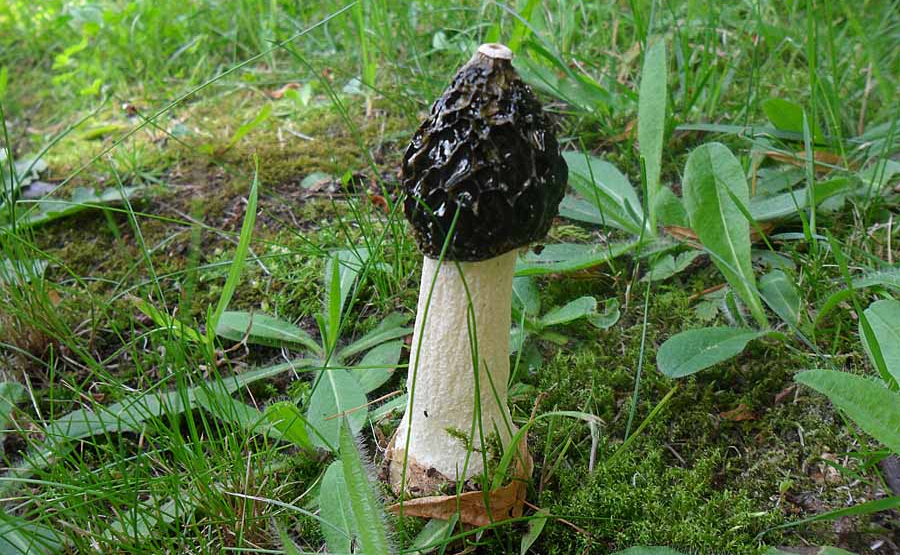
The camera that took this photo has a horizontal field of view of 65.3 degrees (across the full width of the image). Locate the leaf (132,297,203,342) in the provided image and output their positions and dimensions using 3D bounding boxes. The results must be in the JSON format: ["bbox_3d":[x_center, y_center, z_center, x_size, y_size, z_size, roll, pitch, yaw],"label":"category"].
[{"bbox_3d":[-0.123,0.018,0.307,0.043,0.004,0.006,23,36,18],"label":"leaf"}]

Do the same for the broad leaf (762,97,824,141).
[{"bbox_3d":[0.225,-0.103,0.455,0.048,0.007,0.021,33,50,0],"label":"broad leaf"}]

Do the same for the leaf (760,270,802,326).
[{"bbox_3d":[0.142,0.009,0.296,0.014,0.005,0.033,-3,46,-6],"label":"leaf"}]

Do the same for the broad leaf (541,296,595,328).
[{"bbox_3d":[0.049,0.015,0.289,0.027,0.005,0.010,-23,37,-15],"label":"broad leaf"}]

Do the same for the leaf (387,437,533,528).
[{"bbox_3d":[0.003,0.062,0.213,0.042,0.015,0.027,0,31,0],"label":"leaf"}]

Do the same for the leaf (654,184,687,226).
[{"bbox_3d":[0.125,-0.039,0.396,0.019,0.005,0.023,-10,60,-16],"label":"leaf"}]

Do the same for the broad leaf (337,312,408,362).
[{"bbox_3d":[-0.033,0.026,0.299,0.033,0.006,0.015,-22,35,-13],"label":"broad leaf"}]

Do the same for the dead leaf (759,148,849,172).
[{"bbox_3d":[0.218,-0.072,0.435,0.054,0.011,0.020,0,31,0],"label":"dead leaf"}]

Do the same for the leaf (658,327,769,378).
[{"bbox_3d":[0.111,0.029,0.292,0.056,0.005,0.018,-13,32,-19],"label":"leaf"}]

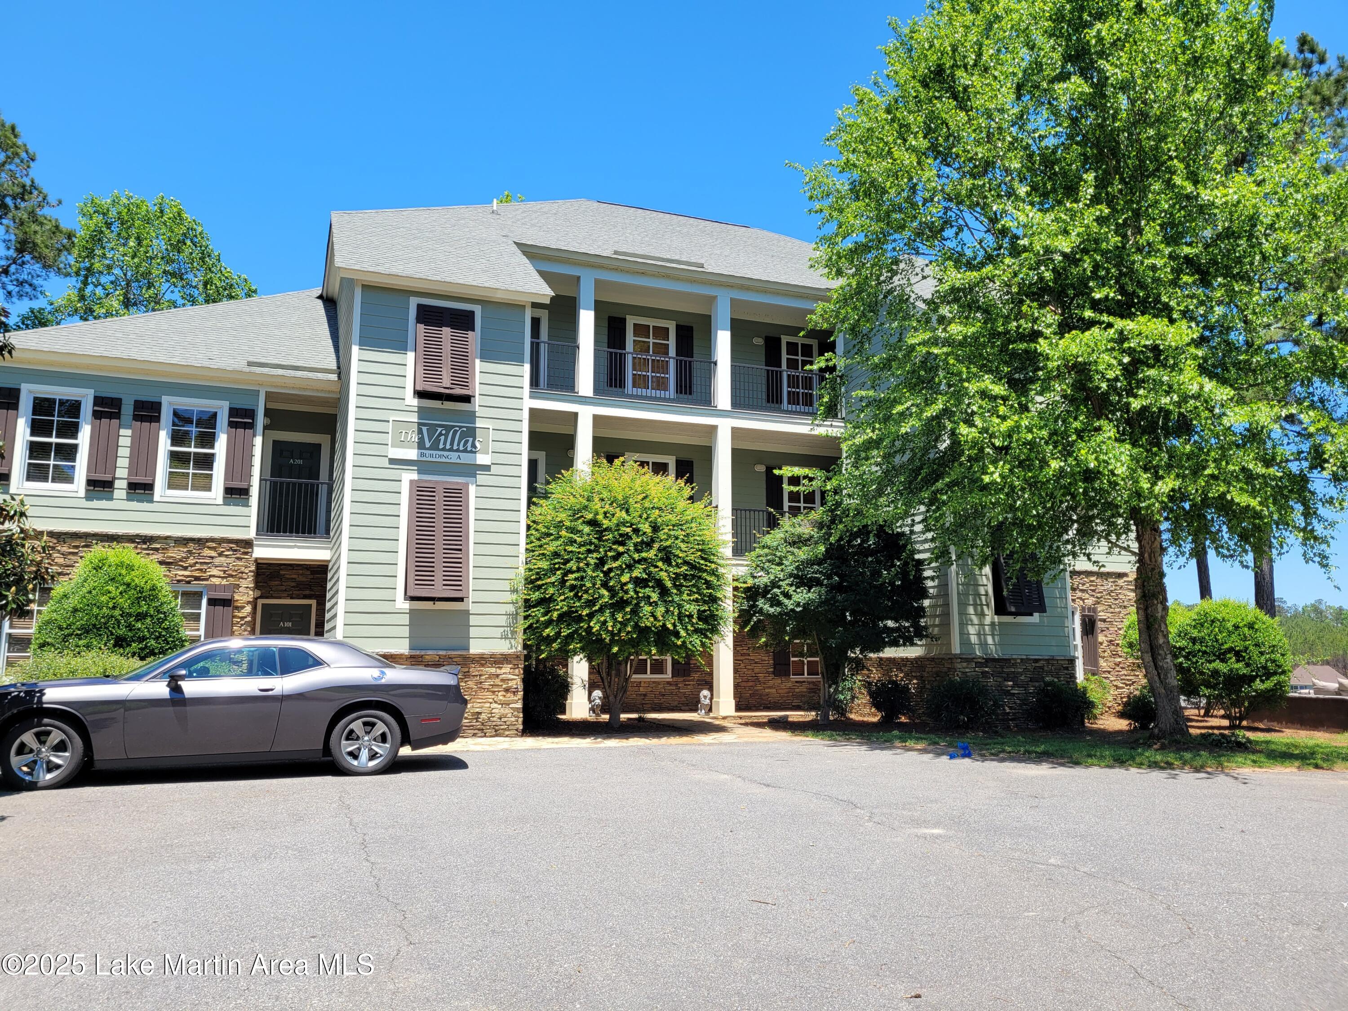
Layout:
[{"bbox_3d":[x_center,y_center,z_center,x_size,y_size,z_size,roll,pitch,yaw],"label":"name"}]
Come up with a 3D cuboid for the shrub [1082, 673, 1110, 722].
[{"bbox_3d":[8.495,3.945,20.678,0.820,0.951,0.820,0,-9,0],"label":"shrub"}]

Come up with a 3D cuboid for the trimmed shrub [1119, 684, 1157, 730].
[{"bbox_3d":[8.583,3.676,18.462,0.920,0.754,0.920,0,-9,0],"label":"trimmed shrub"}]

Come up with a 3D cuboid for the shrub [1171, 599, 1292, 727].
[{"bbox_3d":[10.562,2.988,19.194,2.280,2.357,2.250,0,-9,0],"label":"shrub"}]

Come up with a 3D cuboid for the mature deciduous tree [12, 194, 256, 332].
[{"bbox_3d":[-22.524,-2.566,40.985,11.500,21.600,11.500,0,-9,0],"label":"mature deciduous tree"}]

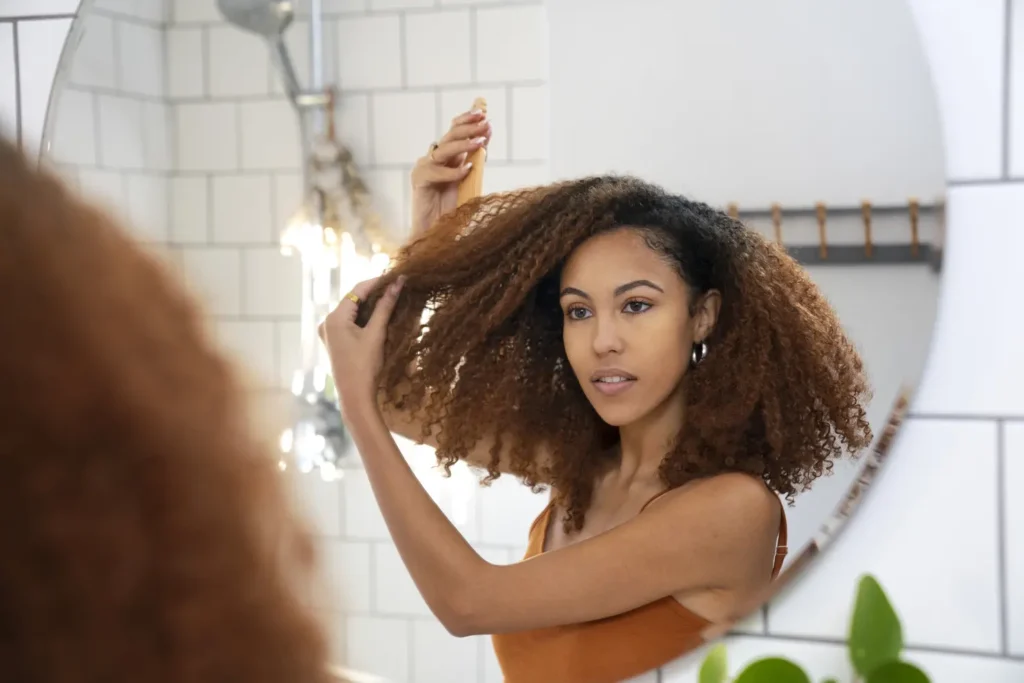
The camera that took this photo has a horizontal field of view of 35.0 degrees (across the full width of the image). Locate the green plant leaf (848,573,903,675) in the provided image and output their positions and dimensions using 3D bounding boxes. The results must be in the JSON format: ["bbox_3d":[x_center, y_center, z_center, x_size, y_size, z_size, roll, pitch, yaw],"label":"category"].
[{"bbox_3d":[0.234,0.183,1.045,0.035,0.066,0.020,0,1,14],"label":"green plant leaf"}]

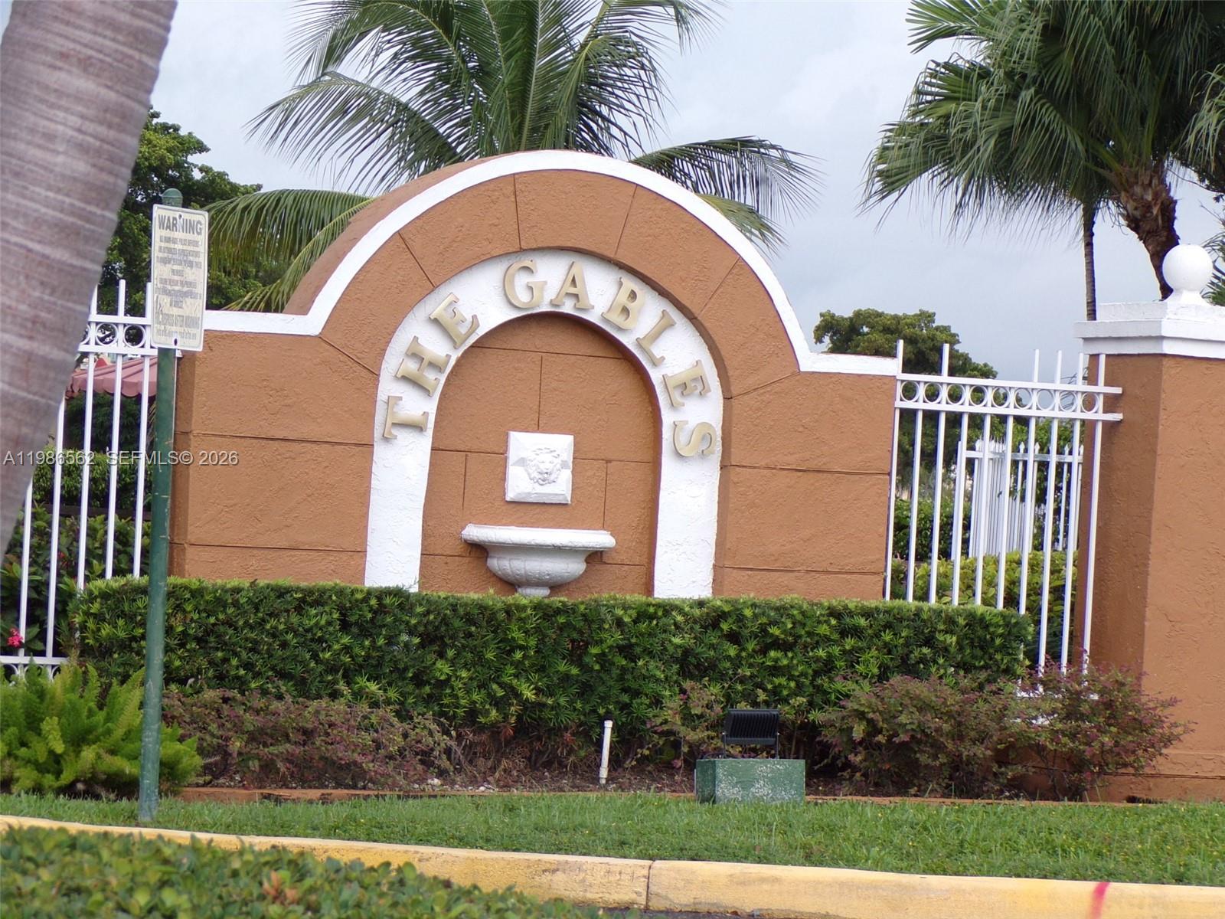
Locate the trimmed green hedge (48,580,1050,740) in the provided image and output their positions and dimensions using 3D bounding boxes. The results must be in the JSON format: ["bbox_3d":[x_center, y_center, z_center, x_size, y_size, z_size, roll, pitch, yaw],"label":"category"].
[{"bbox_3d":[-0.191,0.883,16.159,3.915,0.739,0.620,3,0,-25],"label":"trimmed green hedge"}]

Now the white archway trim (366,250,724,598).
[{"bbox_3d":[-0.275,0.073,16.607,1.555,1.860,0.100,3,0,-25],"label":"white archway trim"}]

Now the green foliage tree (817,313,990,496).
[{"bbox_3d":[4.484,-0.201,61.987,3.100,4.236,3.100,3,0,0],"label":"green foliage tree"}]

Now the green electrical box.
[{"bbox_3d":[0.540,1.292,16.030,0.397,0.194,0.194,3,0,-25],"label":"green electrical box"}]

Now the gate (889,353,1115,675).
[{"bbox_3d":[1.709,0.343,17.646,1.139,1.651,0.050,3,0,-25],"label":"gate"}]

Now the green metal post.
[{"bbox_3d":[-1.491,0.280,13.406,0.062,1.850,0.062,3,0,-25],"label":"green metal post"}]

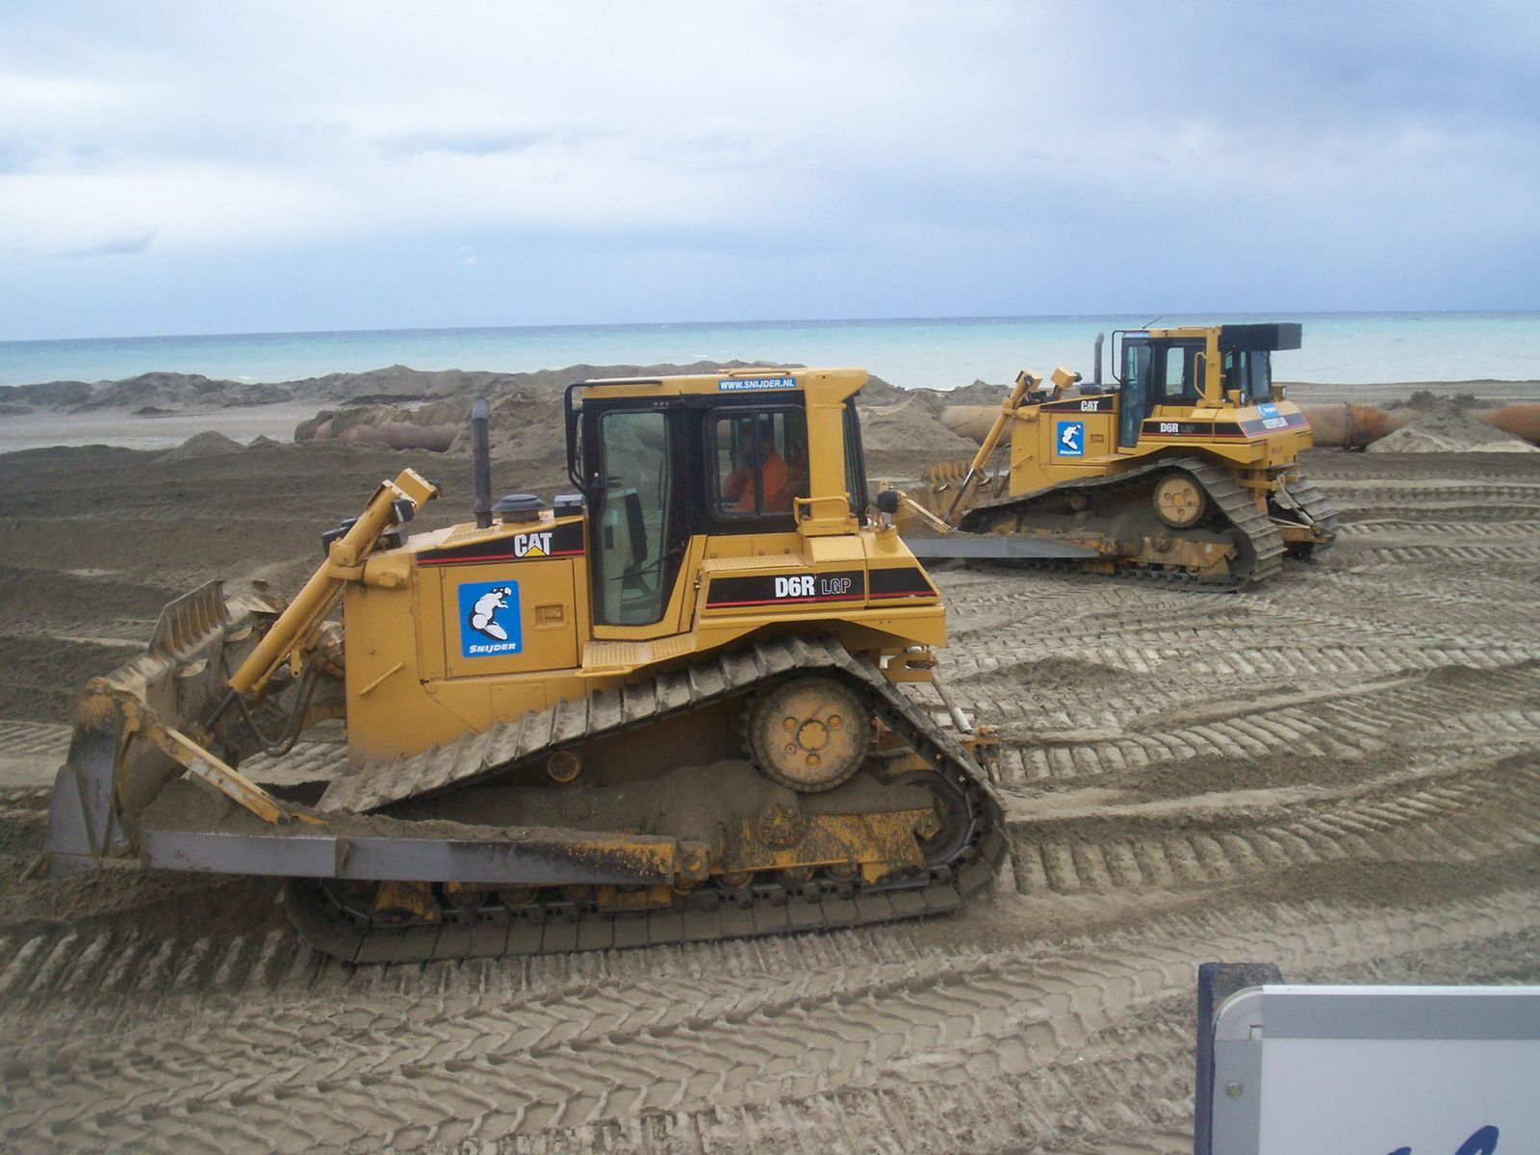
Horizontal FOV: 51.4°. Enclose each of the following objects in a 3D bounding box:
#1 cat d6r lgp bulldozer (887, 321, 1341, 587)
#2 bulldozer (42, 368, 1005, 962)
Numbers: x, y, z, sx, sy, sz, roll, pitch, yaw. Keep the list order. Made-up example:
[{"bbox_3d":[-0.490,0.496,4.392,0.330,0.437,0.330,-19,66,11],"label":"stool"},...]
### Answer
[{"bbox_3d":[4.726,-1.689,21.215,5.500,3.220,4.060,4,10,36],"label":"cat d6r lgp bulldozer"},{"bbox_3d":[-1.224,0.326,10.340,5.520,3.220,4.060,-3,7,-7],"label":"bulldozer"}]

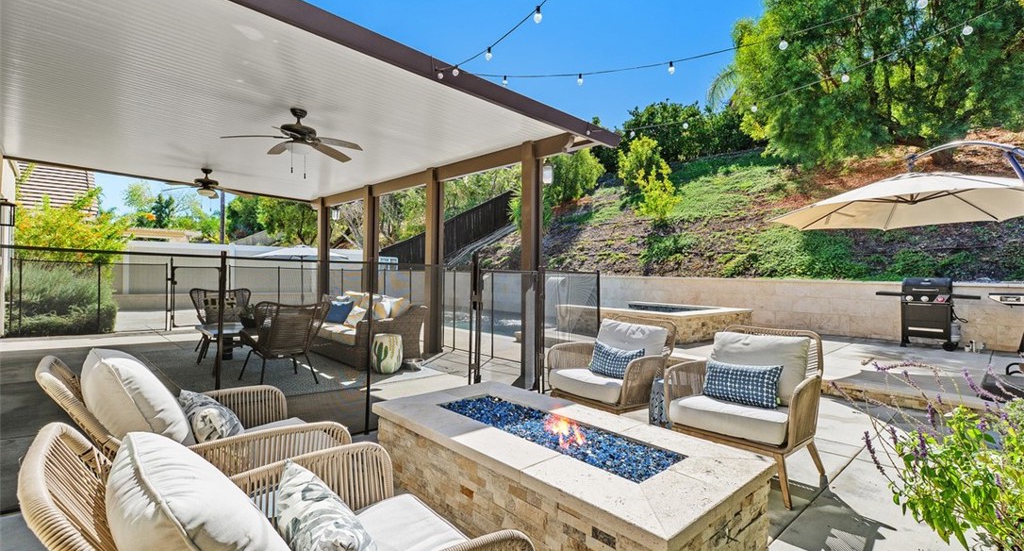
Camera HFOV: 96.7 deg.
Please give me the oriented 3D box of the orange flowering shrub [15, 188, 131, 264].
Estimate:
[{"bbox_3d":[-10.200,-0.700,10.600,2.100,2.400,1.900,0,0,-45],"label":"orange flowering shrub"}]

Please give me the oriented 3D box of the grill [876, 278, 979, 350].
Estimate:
[{"bbox_3d":[6.350,0.529,7.000,0.550,1.050,1.150,-1,2,-45],"label":"grill"}]

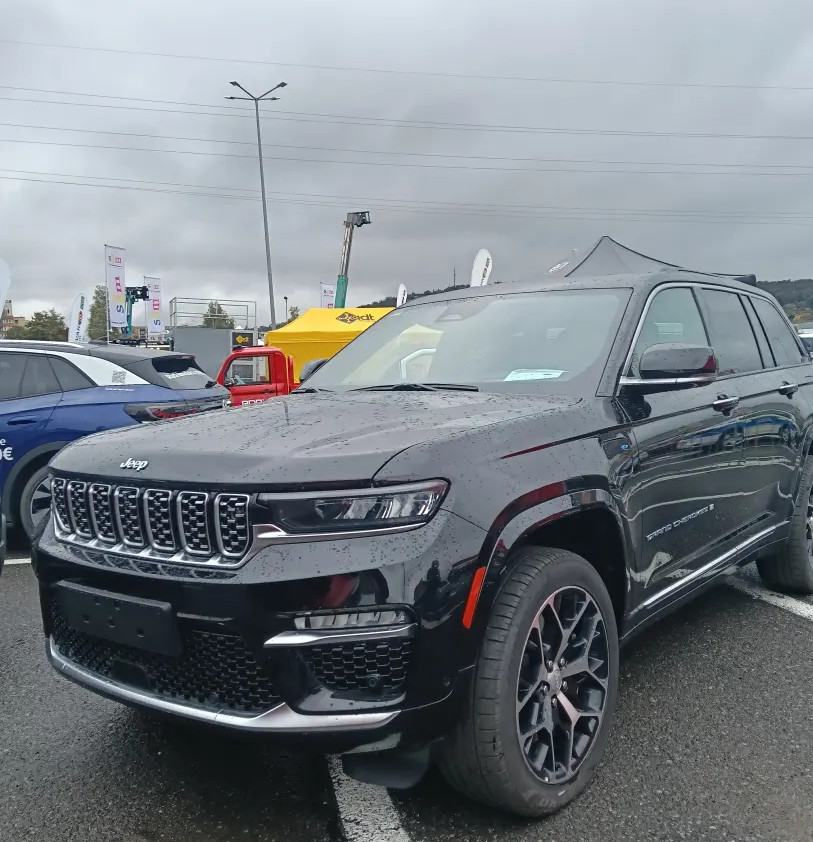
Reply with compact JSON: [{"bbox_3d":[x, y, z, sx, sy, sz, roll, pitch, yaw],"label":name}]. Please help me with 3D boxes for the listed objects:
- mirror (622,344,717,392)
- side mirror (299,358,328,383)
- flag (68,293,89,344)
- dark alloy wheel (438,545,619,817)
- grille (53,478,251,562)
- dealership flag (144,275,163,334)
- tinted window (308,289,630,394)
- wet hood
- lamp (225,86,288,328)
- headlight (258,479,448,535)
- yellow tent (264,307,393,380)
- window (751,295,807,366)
[{"bbox_3d":[0.991,-0.206,3.101,0.250,0.160,0.210,0,3,38],"label":"mirror"},{"bbox_3d":[-0.450,-0.231,4.347,0.250,0.170,0.160,1,4,39],"label":"side mirror"},{"bbox_3d":[-10.499,-2.247,27.000,0.720,3.200,0.080,-3,4,-27],"label":"flag"},{"bbox_3d":[0.370,0.774,2.588,0.280,0.770,0.780,1,4,39],"label":"dark alloy wheel"},{"bbox_3d":[-0.776,0.280,2.410,0.940,0.190,0.100,0,3,38],"label":"grille"},{"bbox_3d":[-13.317,-6.027,44.400,0.080,3.000,1.000,1,4,40],"label":"dealership flag"},{"bbox_3d":[0.207,-0.343,3.655,1.550,0.140,0.840,1,37,39],"label":"tinted window"},{"bbox_3d":[-0.370,0.024,2.928,1.500,0.230,1.410,0,3,38],"label":"wet hood"},{"bbox_3d":[-4.780,-5.696,29.411,2.100,11.610,2.000,-4,3,-8],"label":"lamp"},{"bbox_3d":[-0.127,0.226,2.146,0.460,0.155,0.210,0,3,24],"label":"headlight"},{"bbox_3d":[-1.186,-1.755,25.545,6.000,3.300,3.000,-2,3,-11],"label":"yellow tent"},{"bbox_3d":[2.139,-0.501,4.899,0.050,0.428,0.641,-27,-13,36],"label":"window"}]

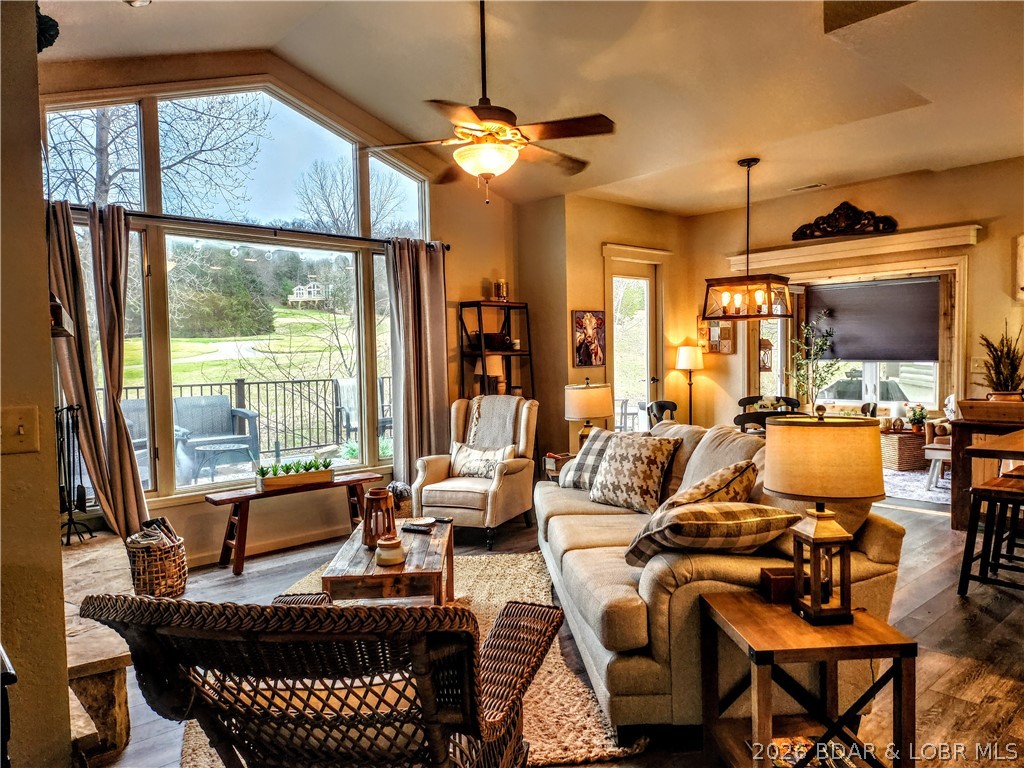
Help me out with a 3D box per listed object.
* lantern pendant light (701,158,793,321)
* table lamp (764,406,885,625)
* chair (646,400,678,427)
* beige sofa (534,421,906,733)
[{"bbox_3d":[1.686,-1.019,5.056,0.347,1.115,0.524,-3,4,-42],"label":"lantern pendant light"},{"bbox_3d":[0.930,0.388,2.135,0.337,0.640,0.337,-1,3,-4],"label":"table lamp"},{"bbox_3d":[1.401,0.594,5.883,0.520,0.920,0.500,-2,3,-28],"label":"chair"},{"bbox_3d":[0.740,0.690,3.552,1.030,0.960,2.370,-1,3,-4],"label":"beige sofa"}]

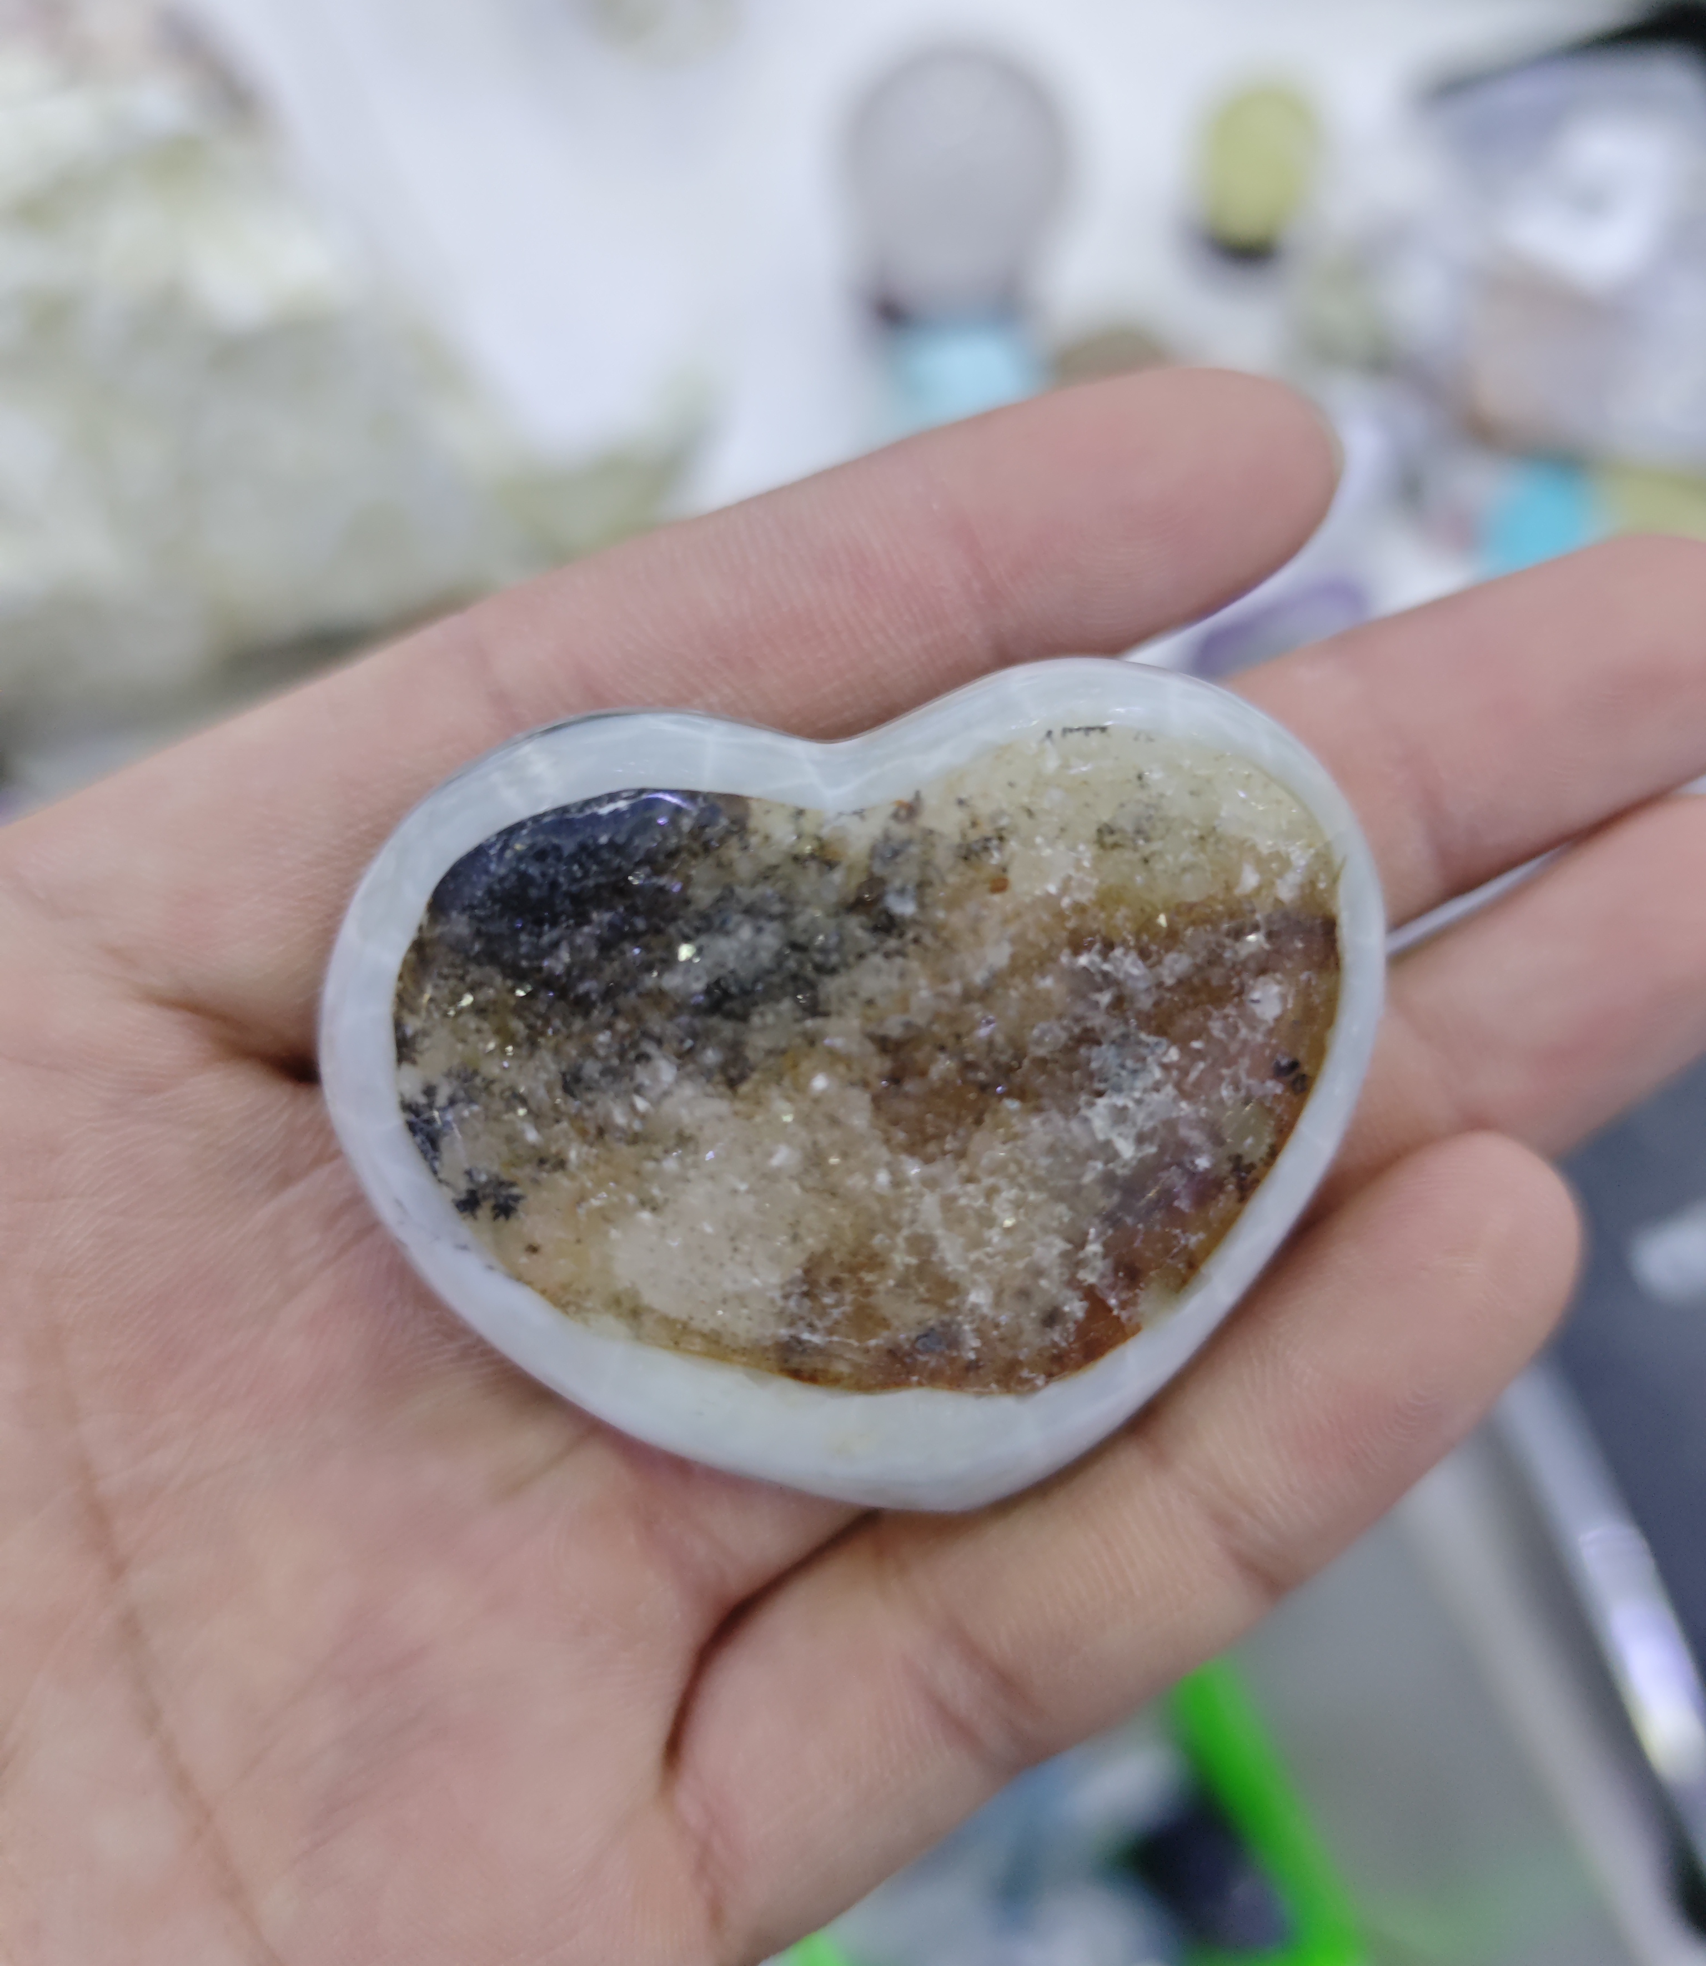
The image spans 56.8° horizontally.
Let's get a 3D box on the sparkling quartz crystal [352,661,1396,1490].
[{"bbox_3d":[0.001,0.005,0.096,0.063,0.021,0.049,-8,73,-2],"label":"sparkling quartz crystal"}]

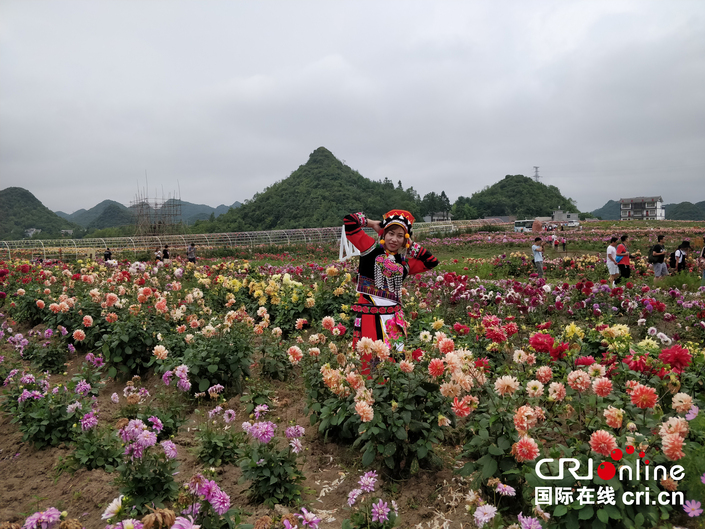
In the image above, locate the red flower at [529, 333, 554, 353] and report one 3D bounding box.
[{"bbox_3d":[1.256,0.519,3.250,0.173,0.133,0.132,0,3,0],"label":"red flower"}]

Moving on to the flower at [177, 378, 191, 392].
[{"bbox_3d":[-1.296,0.928,3.750,0.107,0.107,0.091,-1,4,-19],"label":"flower"}]

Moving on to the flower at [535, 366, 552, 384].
[{"bbox_3d":[1.074,0.624,2.750,0.101,0.101,0.081,0,3,6],"label":"flower"}]

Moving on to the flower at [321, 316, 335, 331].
[{"bbox_3d":[-0.201,0.493,4.100,0.109,0.113,0.085,0,3,-3],"label":"flower"}]

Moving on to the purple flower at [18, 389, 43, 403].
[{"bbox_3d":[-2.206,0.898,3.350,0.164,0.096,0.106,0,3,0],"label":"purple flower"}]

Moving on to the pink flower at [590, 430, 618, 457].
[{"bbox_3d":[1.021,0.725,1.980,0.112,0.108,0.075,1,6,14],"label":"pink flower"}]

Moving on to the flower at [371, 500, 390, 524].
[{"bbox_3d":[0.120,1.065,2.100,0.090,0.098,0.050,0,-9,-2],"label":"flower"}]

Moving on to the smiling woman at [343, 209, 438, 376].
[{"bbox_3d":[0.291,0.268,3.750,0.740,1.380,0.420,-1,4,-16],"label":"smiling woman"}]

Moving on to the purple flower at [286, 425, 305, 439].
[{"bbox_3d":[-0.315,0.922,2.700,0.099,0.077,0.089,0,4,-7],"label":"purple flower"}]

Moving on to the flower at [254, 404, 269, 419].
[{"bbox_3d":[-0.557,0.904,3.000,0.089,0.089,0.075,-1,3,-11],"label":"flower"}]

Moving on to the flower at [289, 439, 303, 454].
[{"bbox_3d":[-0.300,0.968,2.600,0.085,0.088,0.055,-2,-5,-28],"label":"flower"}]

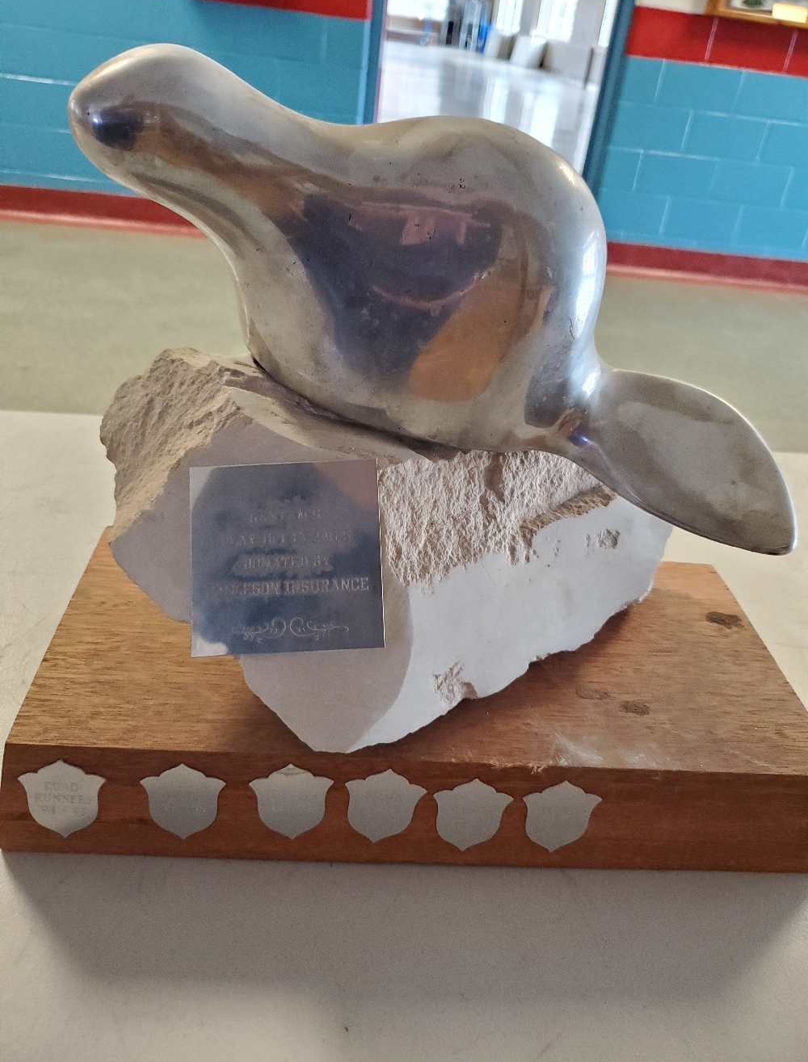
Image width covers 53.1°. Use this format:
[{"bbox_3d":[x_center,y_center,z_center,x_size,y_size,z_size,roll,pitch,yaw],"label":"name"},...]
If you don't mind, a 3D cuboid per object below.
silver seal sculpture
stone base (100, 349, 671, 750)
[{"bbox_3d":[0.028,-0.085,0.327,0.302,0.169,0.110,4,33,-6],"label":"silver seal sculpture"},{"bbox_3d":[0.005,0.004,0.336,0.269,0.110,0.132,4,33,-6],"label":"stone base"}]

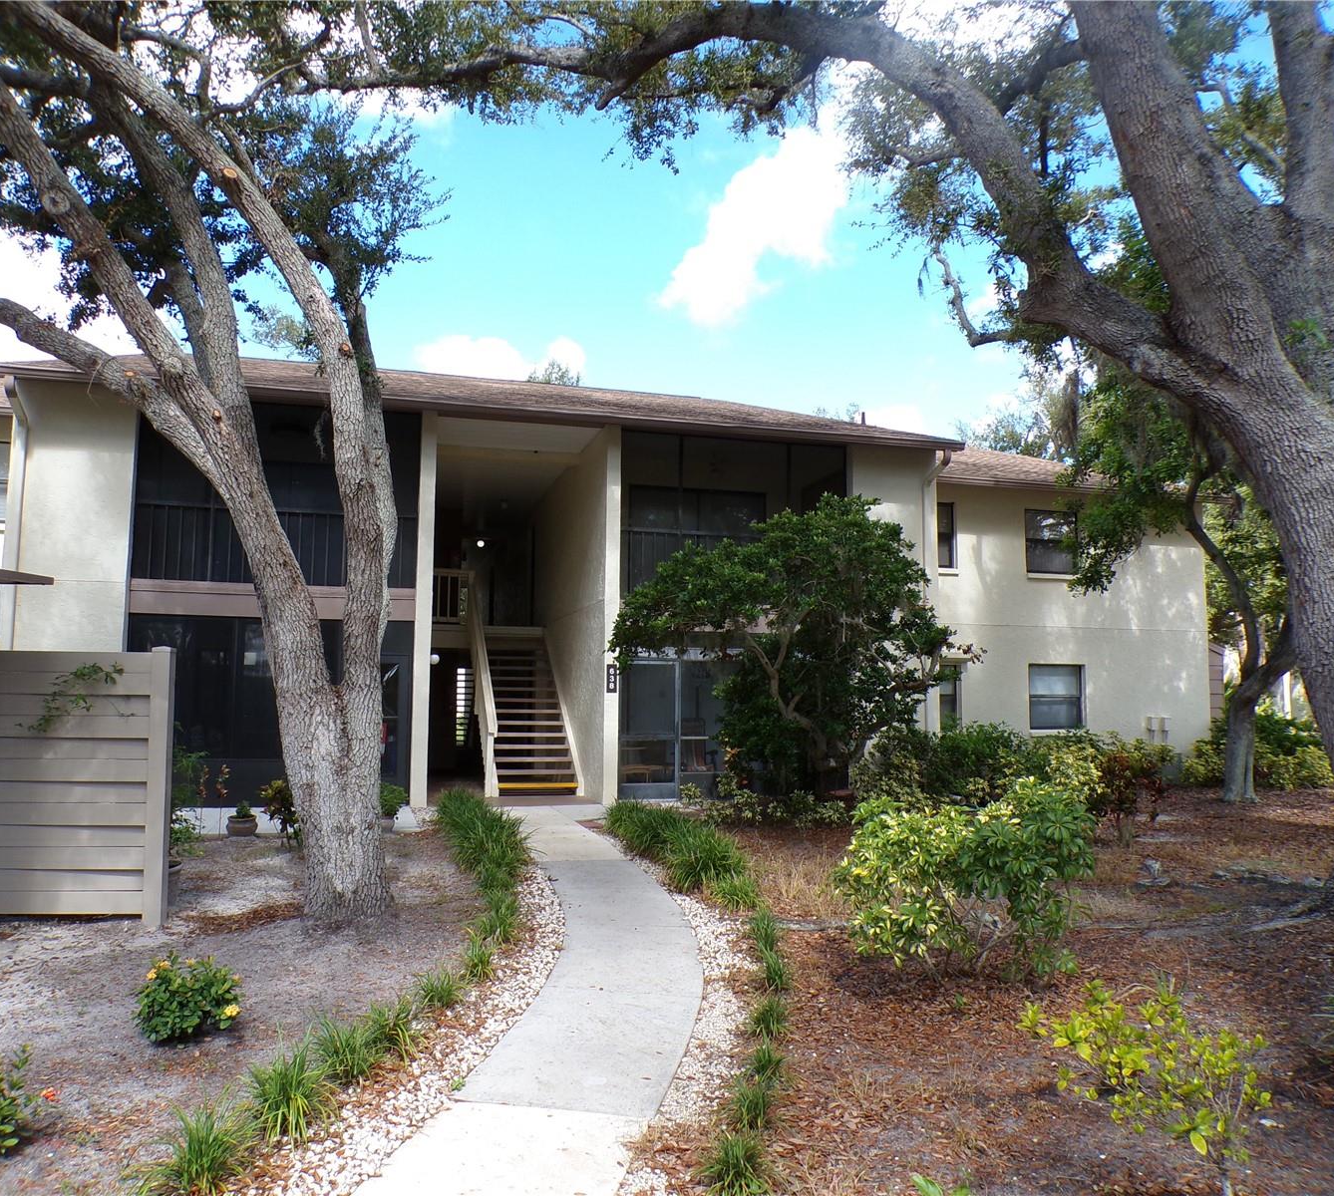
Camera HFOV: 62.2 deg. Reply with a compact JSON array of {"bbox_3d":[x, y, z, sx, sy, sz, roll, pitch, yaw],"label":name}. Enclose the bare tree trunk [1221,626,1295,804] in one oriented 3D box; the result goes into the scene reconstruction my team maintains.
[{"bbox_3d":[8.971,1.770,16.800,0.950,2.680,0.650,1,-6,-7],"label":"bare tree trunk"}]

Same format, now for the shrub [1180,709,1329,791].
[{"bbox_3d":[10.625,2.718,20.000,2.350,1.430,1.300,1,-6,-7],"label":"shrub"}]

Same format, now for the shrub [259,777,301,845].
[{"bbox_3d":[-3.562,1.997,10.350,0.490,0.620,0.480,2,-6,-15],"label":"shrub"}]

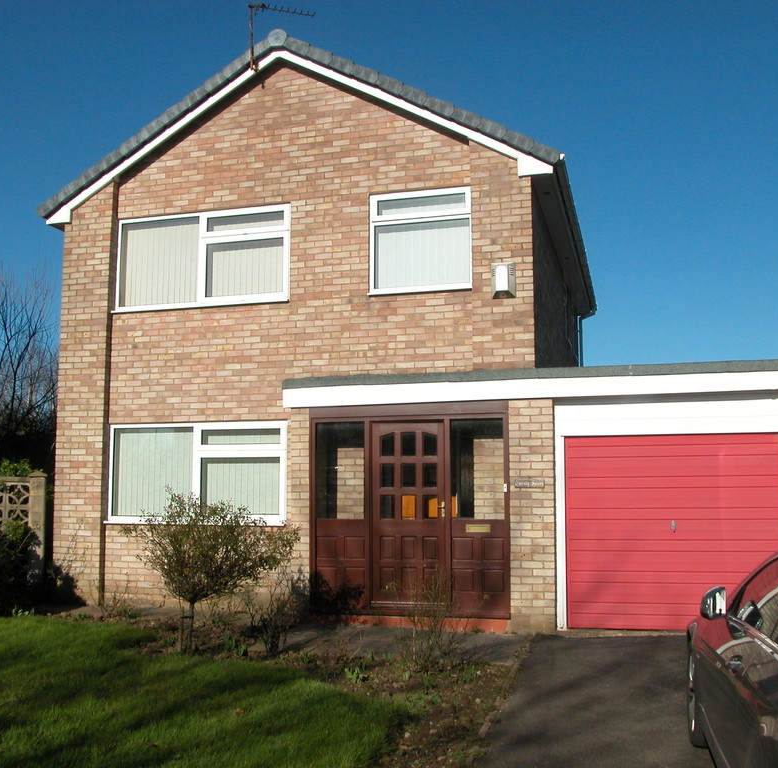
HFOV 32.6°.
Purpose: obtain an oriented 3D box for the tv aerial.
[{"bbox_3d":[-1.295,-4.138,16.059,0.818,0.876,0.300,2,-7,-19],"label":"tv aerial"}]

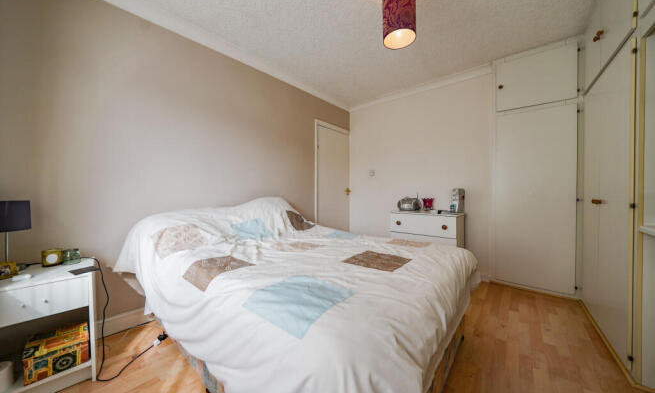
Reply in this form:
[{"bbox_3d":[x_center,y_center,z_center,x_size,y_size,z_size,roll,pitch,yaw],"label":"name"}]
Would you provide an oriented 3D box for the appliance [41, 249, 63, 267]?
[{"bbox_3d":[-1.692,0.378,1.349,0.050,0.087,0.078,0,1,43],"label":"appliance"}]

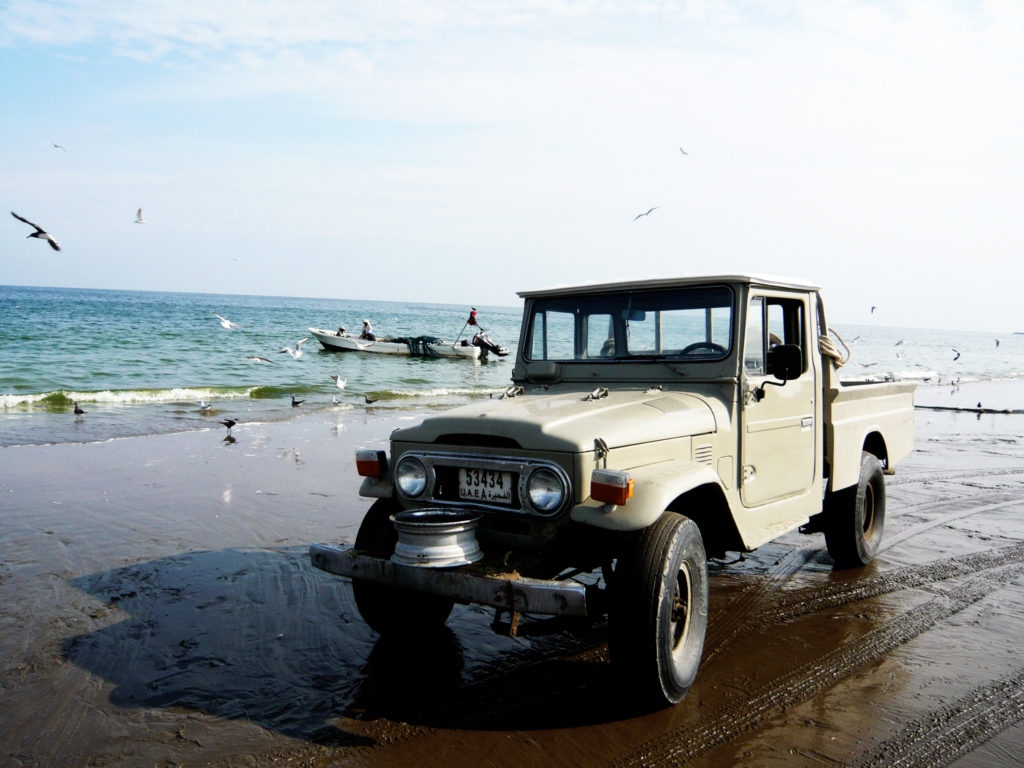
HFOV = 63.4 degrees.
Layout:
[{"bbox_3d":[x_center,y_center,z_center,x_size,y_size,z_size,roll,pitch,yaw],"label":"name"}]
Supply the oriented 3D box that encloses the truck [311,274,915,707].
[{"bbox_3d":[1.129,0.339,5.270,1.710,1.890,4.807,0,1,39],"label":"truck"}]

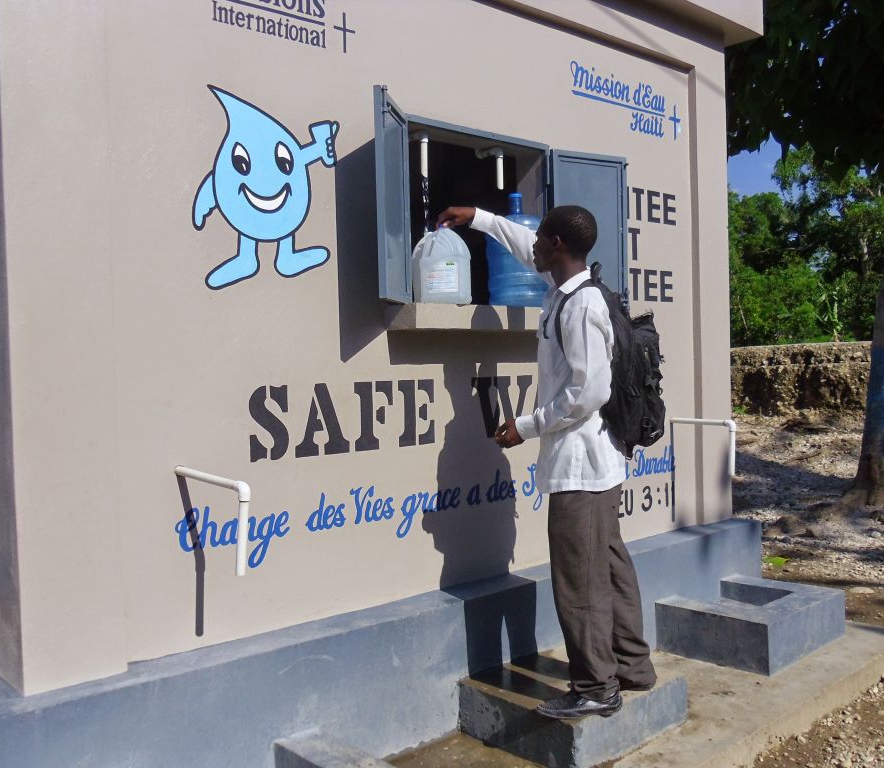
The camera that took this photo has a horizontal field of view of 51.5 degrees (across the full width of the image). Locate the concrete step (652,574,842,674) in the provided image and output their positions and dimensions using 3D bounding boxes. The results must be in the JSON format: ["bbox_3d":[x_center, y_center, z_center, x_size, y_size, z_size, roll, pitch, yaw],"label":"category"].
[{"bbox_3d":[1.461,1.109,4.301,0.772,0.220,0.536,-2,1,-42],"label":"concrete step"}]

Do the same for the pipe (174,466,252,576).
[{"bbox_3d":[-0.689,0.407,2.752,0.343,0.302,0.036,-1,1,41],"label":"pipe"}]

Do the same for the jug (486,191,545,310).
[{"bbox_3d":[0.322,-0.557,3.878,0.272,0.495,0.272,-2,1,0],"label":"jug"}]

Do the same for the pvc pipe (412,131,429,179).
[{"bbox_3d":[-0.092,-0.904,3.648,0.036,0.187,0.115,-2,1,-42],"label":"pvc pipe"}]

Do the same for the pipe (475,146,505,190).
[{"bbox_3d":[0.204,-0.918,3.951,0.036,0.185,0.165,-2,1,-42],"label":"pipe"}]

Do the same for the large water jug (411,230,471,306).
[{"bbox_3d":[0.002,-0.454,3.597,0.205,0.320,0.200,-2,1,-12],"label":"large water jug"}]

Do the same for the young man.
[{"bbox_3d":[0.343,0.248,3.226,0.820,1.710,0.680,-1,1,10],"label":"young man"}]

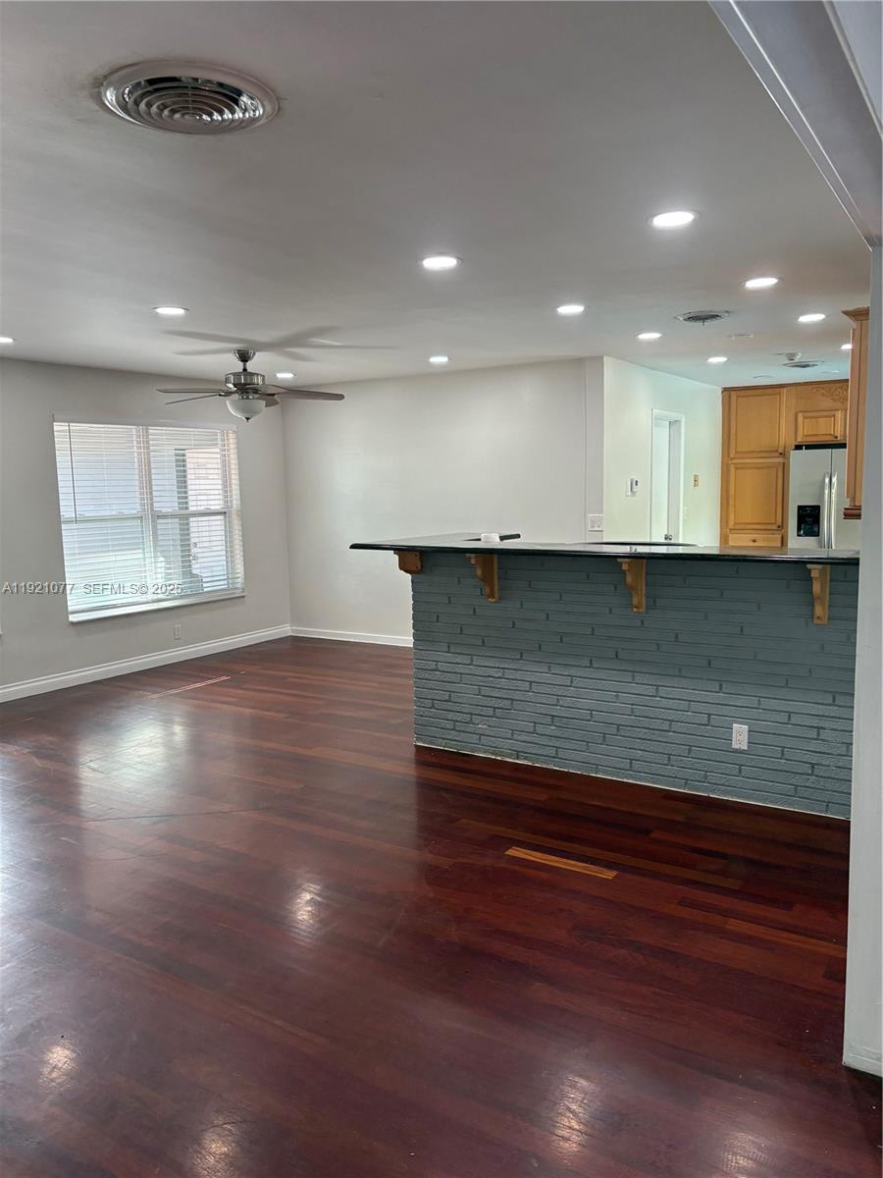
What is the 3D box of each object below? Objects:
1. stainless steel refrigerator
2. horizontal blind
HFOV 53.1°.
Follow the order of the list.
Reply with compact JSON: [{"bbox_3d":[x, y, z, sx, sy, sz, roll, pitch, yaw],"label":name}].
[{"bbox_3d":[4.198,-0.588,9.268,0.911,1.764,0.846,3,8,33],"label":"stainless steel refrigerator"},{"bbox_3d":[-2.421,-0.603,7.546,0.128,1.552,1.872,3,8,33],"label":"horizontal blind"}]

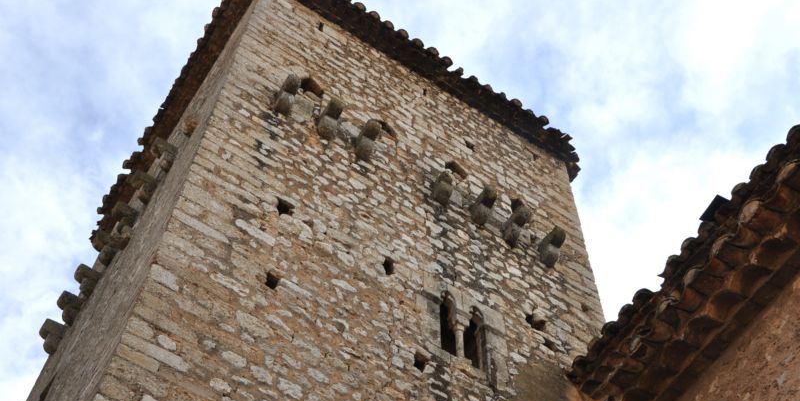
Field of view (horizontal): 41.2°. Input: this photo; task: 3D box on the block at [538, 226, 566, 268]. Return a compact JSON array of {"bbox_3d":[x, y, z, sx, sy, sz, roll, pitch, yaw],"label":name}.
[{"bbox_3d":[1.932,0.590,13.490,0.188,0.447,0.320,30,-64,-14],"label":"block"}]

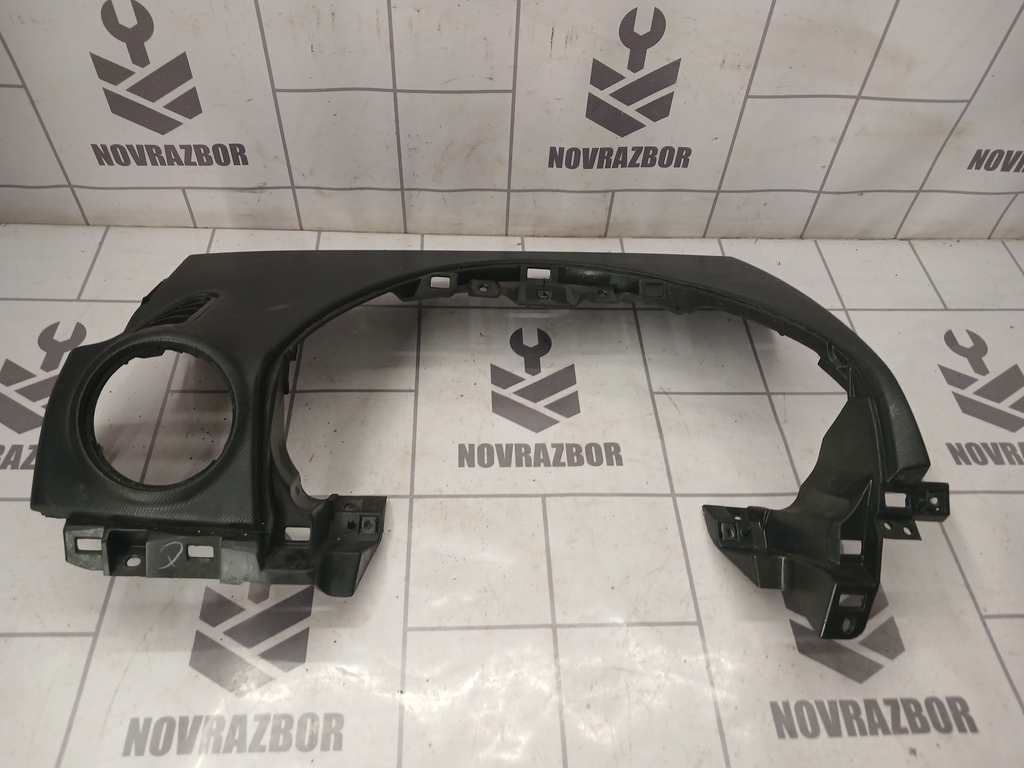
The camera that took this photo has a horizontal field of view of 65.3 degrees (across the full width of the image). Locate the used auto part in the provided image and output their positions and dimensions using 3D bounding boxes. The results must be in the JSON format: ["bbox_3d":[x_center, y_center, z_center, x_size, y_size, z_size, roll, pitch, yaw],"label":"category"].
[{"bbox_3d":[-0.004,0.010,0.619,0.631,0.133,0.348,0,51,-4],"label":"used auto part"}]

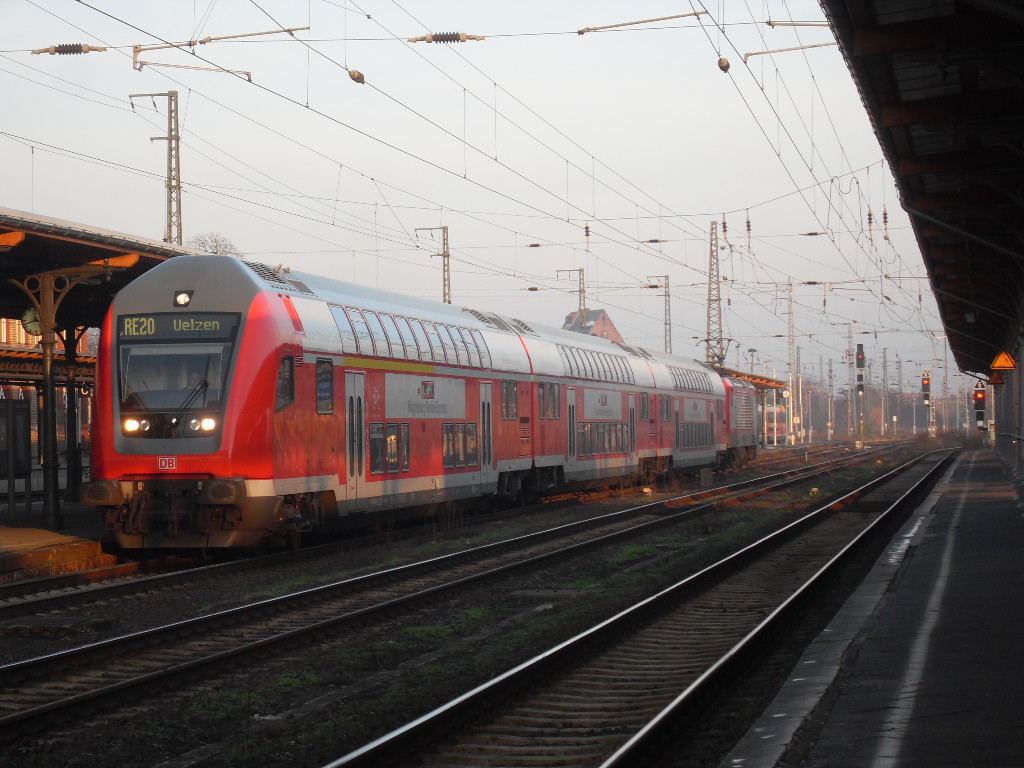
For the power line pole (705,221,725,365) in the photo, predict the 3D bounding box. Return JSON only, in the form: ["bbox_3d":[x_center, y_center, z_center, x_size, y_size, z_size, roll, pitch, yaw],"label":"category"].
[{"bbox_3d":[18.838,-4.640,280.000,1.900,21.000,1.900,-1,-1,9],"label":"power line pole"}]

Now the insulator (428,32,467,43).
[{"bbox_3d":[-0.677,-3.614,31.500,0.410,0.118,0.118,-1,-1,9],"label":"insulator"}]

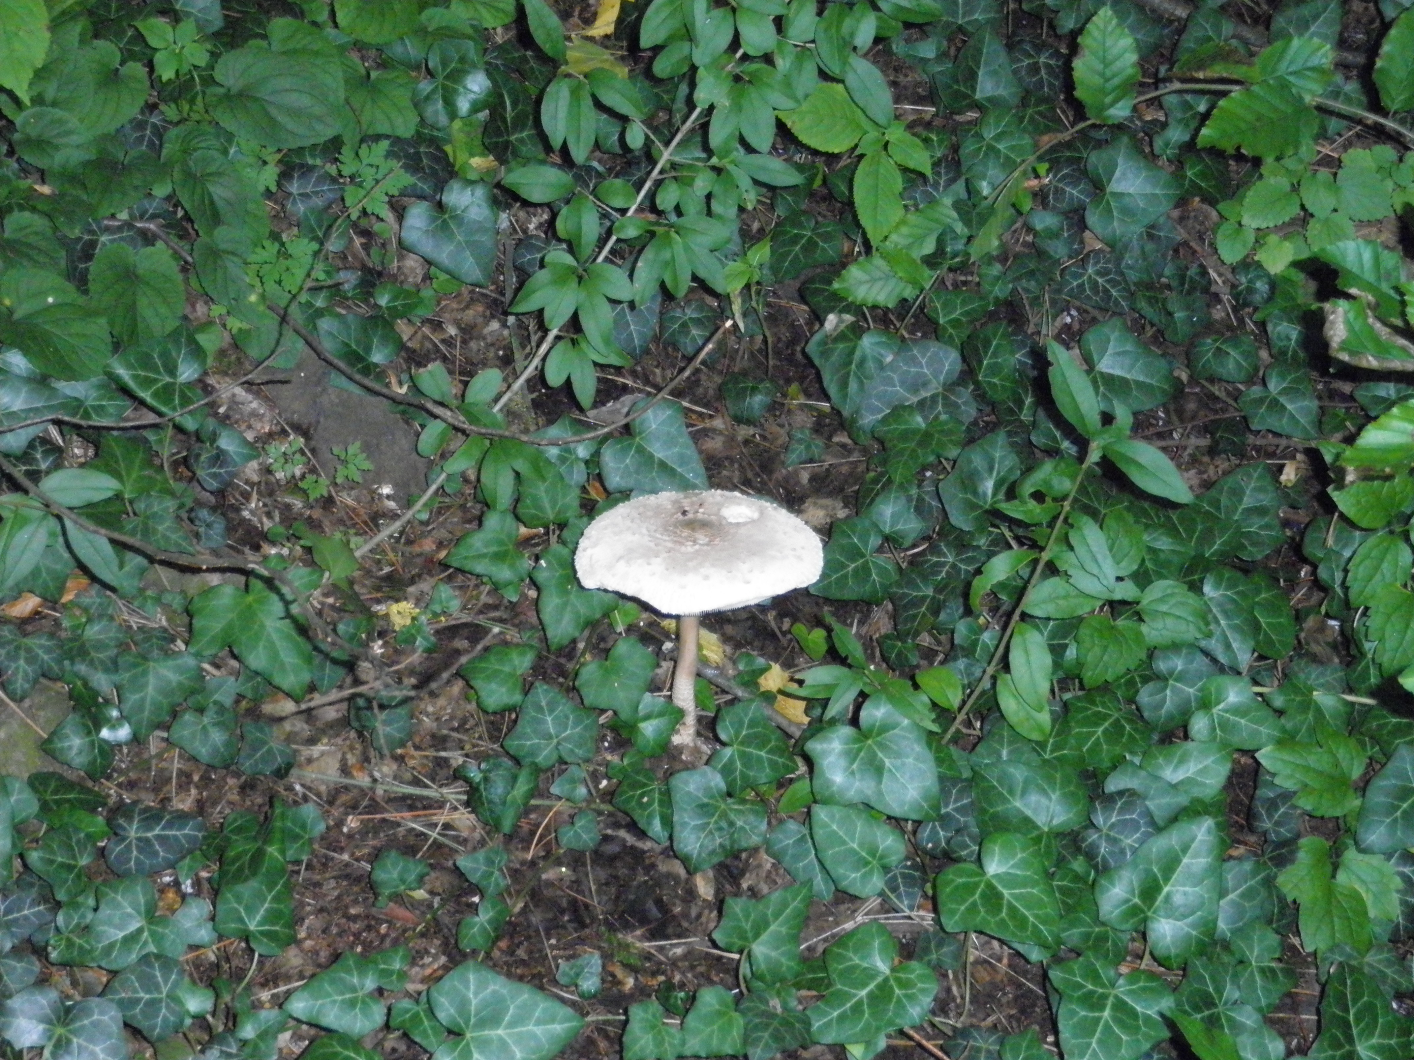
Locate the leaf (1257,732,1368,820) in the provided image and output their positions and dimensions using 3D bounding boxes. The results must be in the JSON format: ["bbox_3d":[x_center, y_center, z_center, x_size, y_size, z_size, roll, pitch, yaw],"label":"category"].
[{"bbox_3d":[0.344,0.137,1.972,0.066,0.015,0.058,15,55,14],"label":"leaf"}]

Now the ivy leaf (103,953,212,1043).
[{"bbox_3d":[-0.283,0.241,1.790,0.055,0.011,0.048,0,68,0],"label":"ivy leaf"}]

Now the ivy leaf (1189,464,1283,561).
[{"bbox_3d":[0.302,-0.011,1.966,0.058,0.013,0.074,24,58,16],"label":"ivy leaf"}]

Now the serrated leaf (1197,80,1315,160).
[{"bbox_3d":[0.342,-0.252,2.167,0.085,0.016,0.069,-19,51,-17],"label":"serrated leaf"}]

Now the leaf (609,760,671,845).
[{"bbox_3d":[-0.035,0.150,1.870,0.033,0.015,0.051,-3,50,-3],"label":"leaf"}]

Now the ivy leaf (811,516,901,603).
[{"bbox_3d":[0.086,0.017,1.995,0.058,0.011,0.060,-28,64,-15],"label":"ivy leaf"}]

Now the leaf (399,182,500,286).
[{"bbox_3d":[-0.153,-0.183,2.168,0.070,0.014,0.086,-22,58,-15],"label":"leaf"}]

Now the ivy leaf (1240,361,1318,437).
[{"bbox_3d":[0.369,-0.081,2.199,0.070,0.015,0.064,-30,59,-20],"label":"ivy leaf"}]

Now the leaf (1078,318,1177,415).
[{"bbox_3d":[0.268,-0.103,2.218,0.065,0.015,0.079,18,54,10],"label":"leaf"}]

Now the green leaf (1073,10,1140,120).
[{"bbox_3d":[0.261,-0.305,2.270,0.044,0.015,0.096,7,60,1],"label":"green leaf"}]

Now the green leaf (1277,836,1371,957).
[{"bbox_3d":[0.303,0.180,1.710,0.044,0.018,0.066,1,55,1],"label":"green leaf"}]

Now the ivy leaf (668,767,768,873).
[{"bbox_3d":[0.001,0.150,1.769,0.062,0.014,0.060,20,57,14],"label":"ivy leaf"}]

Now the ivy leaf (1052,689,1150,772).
[{"bbox_3d":[0.214,0.115,1.914,0.056,0.015,0.055,30,55,25],"label":"ivy leaf"}]

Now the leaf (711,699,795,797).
[{"bbox_3d":[0.025,0.119,1.902,0.051,0.011,0.057,19,62,11],"label":"leaf"}]

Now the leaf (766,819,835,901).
[{"bbox_3d":[0.055,0.185,1.929,0.033,0.015,0.059,-18,53,-6],"label":"leaf"}]

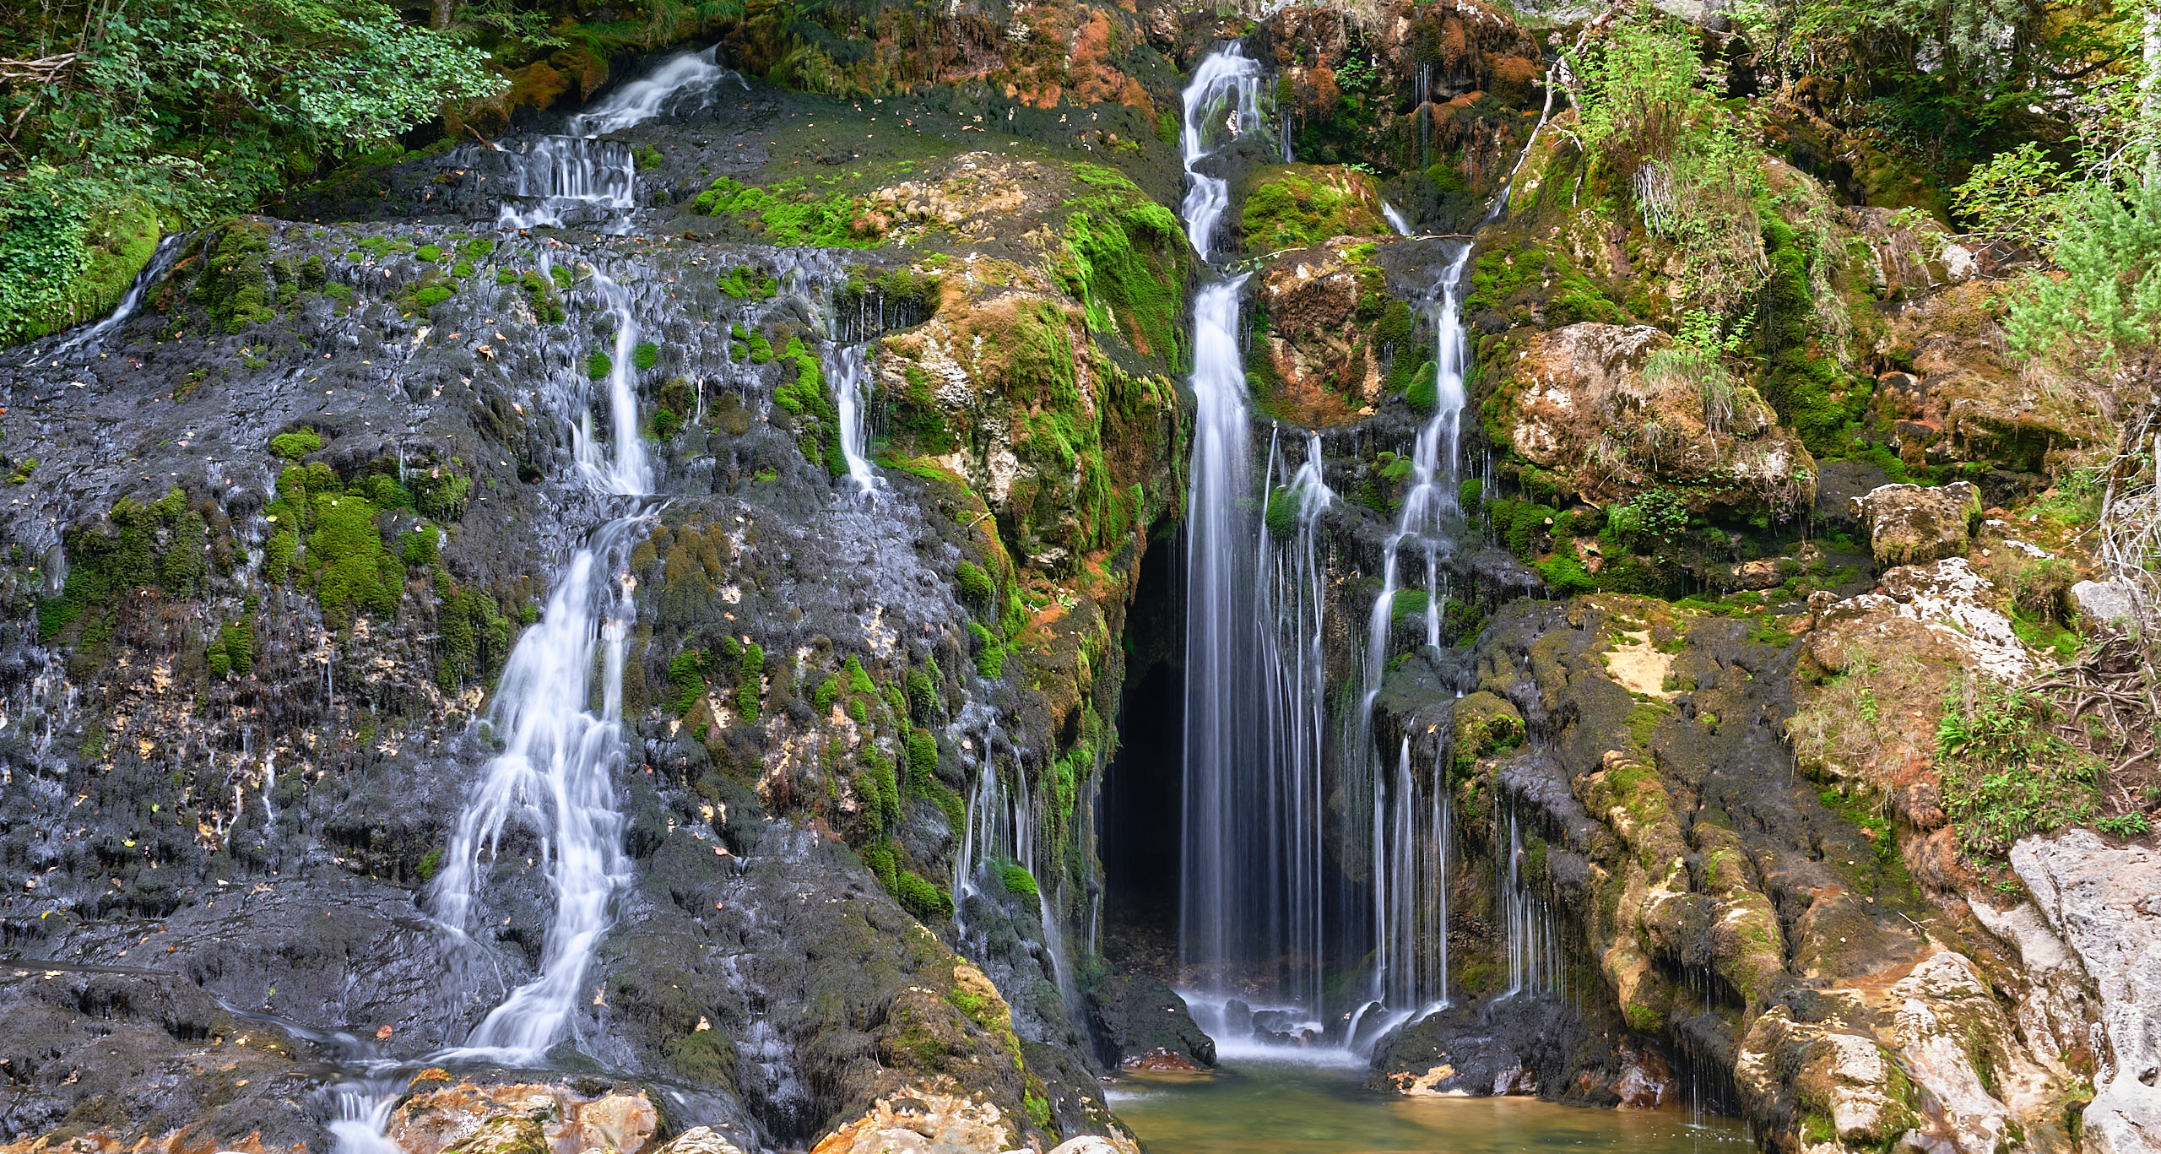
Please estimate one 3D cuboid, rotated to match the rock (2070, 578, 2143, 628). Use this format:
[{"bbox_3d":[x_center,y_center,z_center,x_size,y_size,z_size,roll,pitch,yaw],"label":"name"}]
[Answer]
[{"bbox_3d":[4.522,0.126,10.300,0.349,0.238,0.279,0,-2,0],"label":"rock"}]

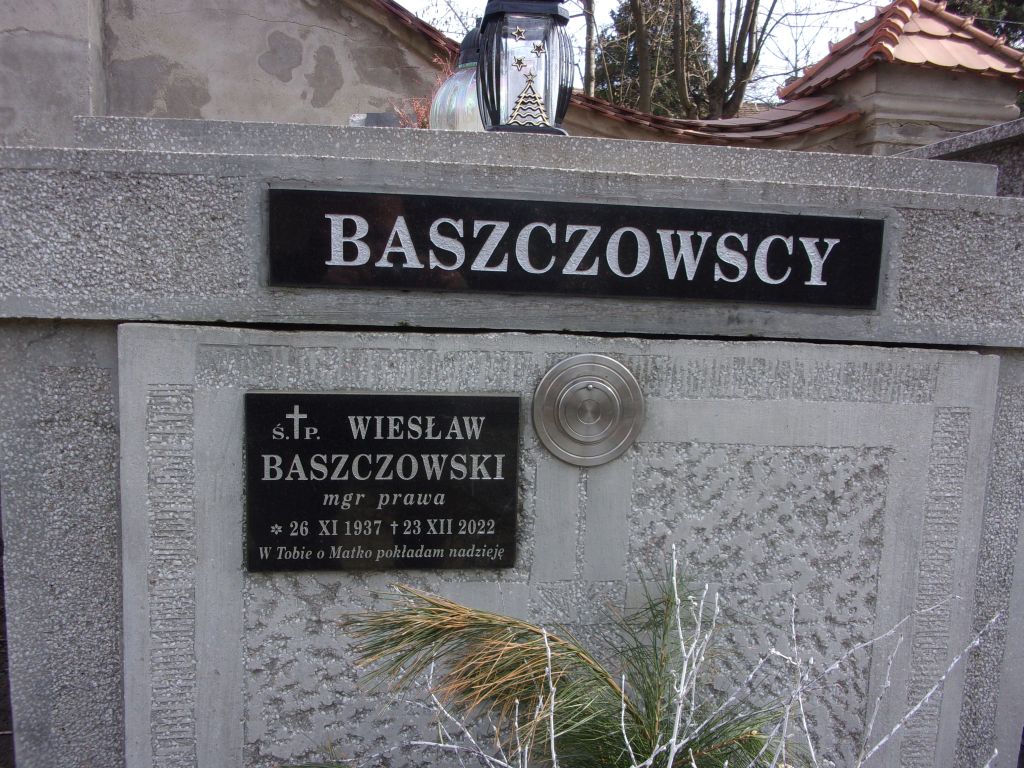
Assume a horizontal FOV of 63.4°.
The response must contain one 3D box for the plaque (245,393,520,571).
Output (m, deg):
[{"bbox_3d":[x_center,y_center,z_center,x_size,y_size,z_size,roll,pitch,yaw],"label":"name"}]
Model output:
[{"bbox_3d":[-0.144,0.111,0.940,0.300,0.200,0.020,1,7,-7],"label":"plaque"}]

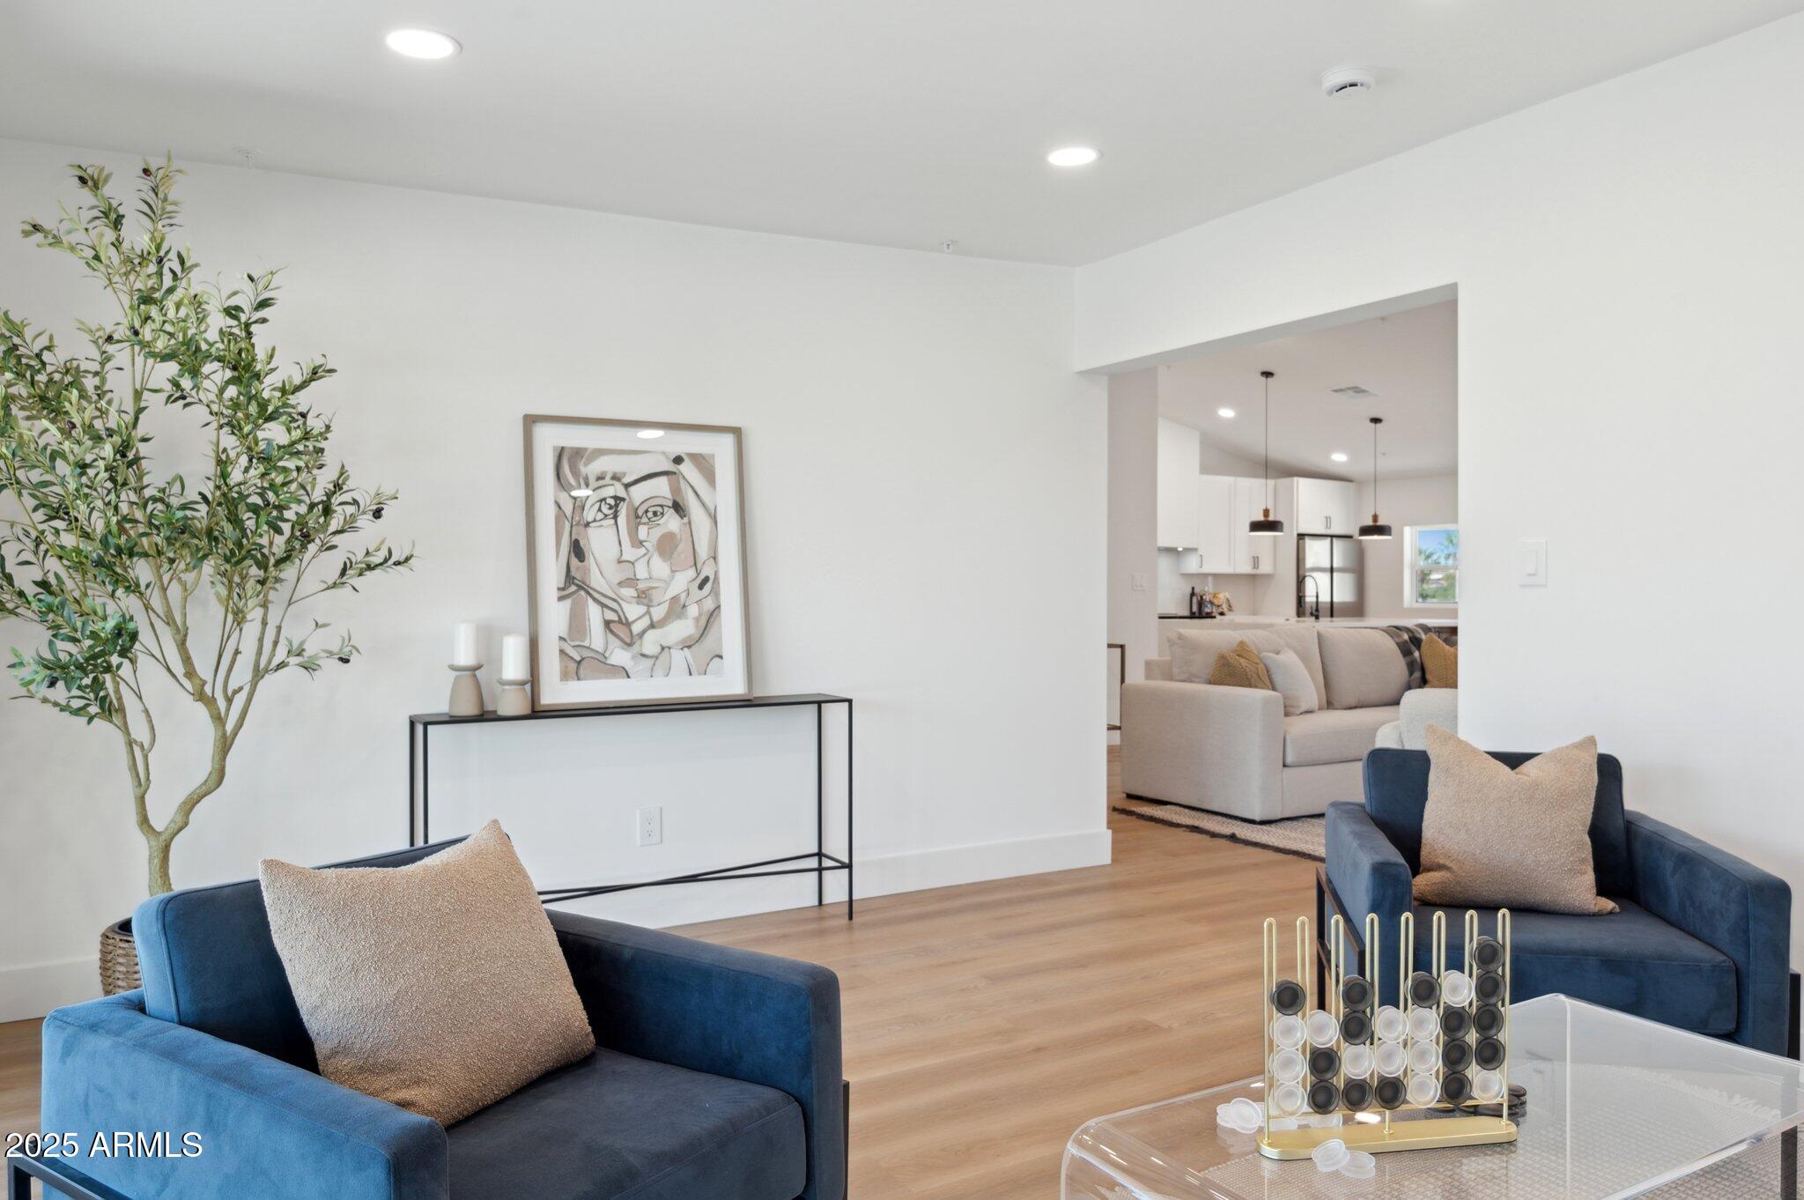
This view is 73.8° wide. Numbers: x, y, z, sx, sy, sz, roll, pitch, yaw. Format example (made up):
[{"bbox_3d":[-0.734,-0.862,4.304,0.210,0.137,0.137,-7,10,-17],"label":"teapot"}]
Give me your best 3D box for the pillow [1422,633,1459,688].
[{"bbox_3d":[3.337,0.421,7.324,0.448,0.437,0.163,0,-12,-9],"label":"pillow"}]

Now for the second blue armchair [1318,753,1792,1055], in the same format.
[{"bbox_3d":[1.409,0.764,2.730,0.797,0.778,0.753,0,1,12],"label":"second blue armchair"}]

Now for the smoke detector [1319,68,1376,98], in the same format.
[{"bbox_3d":[1.151,-1.331,3.106,0.142,0.048,0.142,0,1,0],"label":"smoke detector"}]

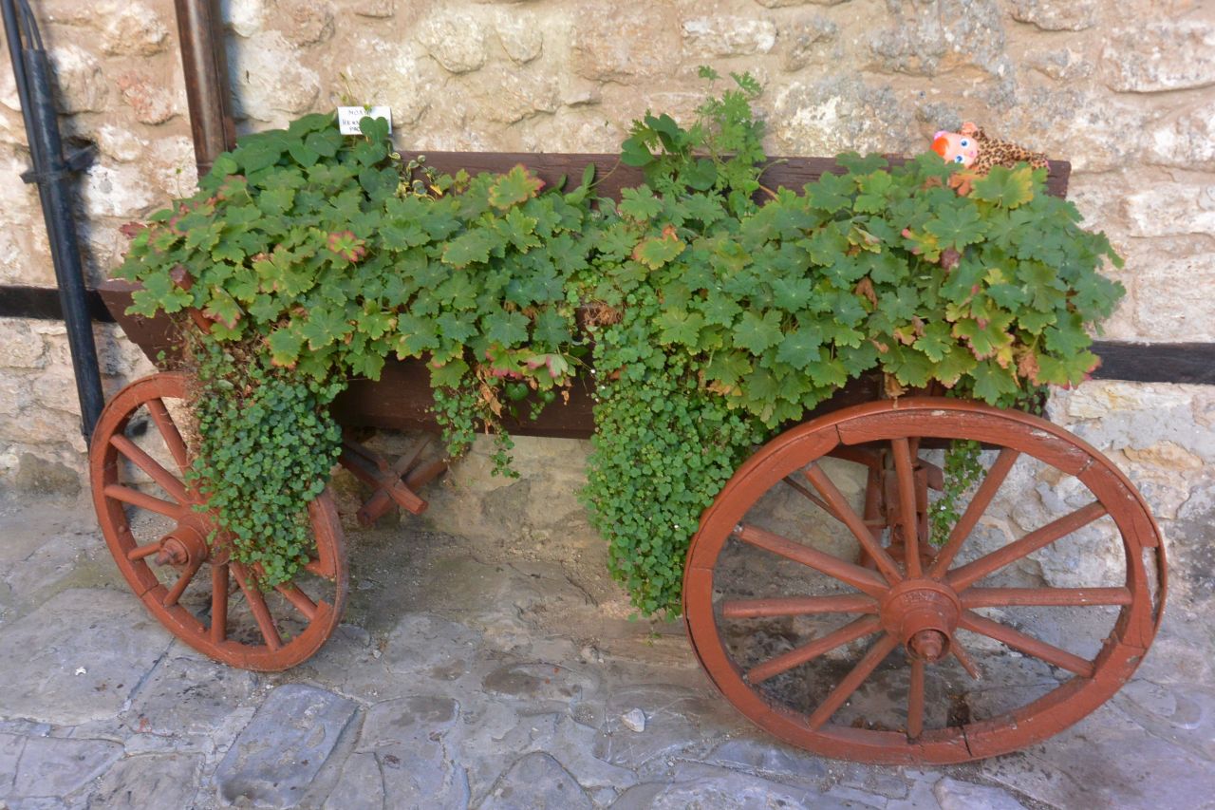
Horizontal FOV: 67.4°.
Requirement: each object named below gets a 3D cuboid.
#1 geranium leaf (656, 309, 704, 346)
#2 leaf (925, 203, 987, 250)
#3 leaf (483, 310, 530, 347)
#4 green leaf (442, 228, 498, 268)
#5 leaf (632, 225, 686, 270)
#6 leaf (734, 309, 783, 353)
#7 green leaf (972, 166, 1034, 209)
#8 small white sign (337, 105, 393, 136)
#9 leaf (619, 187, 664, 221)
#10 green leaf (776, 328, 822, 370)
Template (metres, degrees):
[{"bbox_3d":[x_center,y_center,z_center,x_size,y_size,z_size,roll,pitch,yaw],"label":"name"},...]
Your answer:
[{"bbox_3d":[0.137,-0.147,1.720,0.093,0.071,0.025,2,-19,5],"label":"geranium leaf"},{"bbox_3d":[0.650,-0.333,1.700,0.109,0.087,0.028,2,-19,5],"label":"leaf"},{"bbox_3d":[-0.197,-0.150,1.780,0.092,0.070,0.025,3,-19,7],"label":"leaf"},{"bbox_3d":[-0.283,-0.324,1.880,0.113,0.028,0.091,5,61,11],"label":"green leaf"},{"bbox_3d":[0.104,-0.307,1.830,0.106,0.028,0.084,2,55,5],"label":"leaf"},{"bbox_3d":[0.277,-0.135,1.680,0.089,0.079,0.025,3,-9,7],"label":"leaf"},{"bbox_3d":[0.772,-0.425,1.780,0.115,0.082,0.028,4,-5,9],"label":"green leaf"},{"bbox_3d":[-0.555,-0.648,2.080,0.123,0.060,0.004,3,20,7],"label":"small white sign"},{"bbox_3d":[0.074,-0.442,2.000,0.095,0.076,0.025,3,-17,7],"label":"leaf"},{"bbox_3d":[0.348,-0.102,1.660,0.083,0.078,0.025,2,-12,5],"label":"green leaf"}]

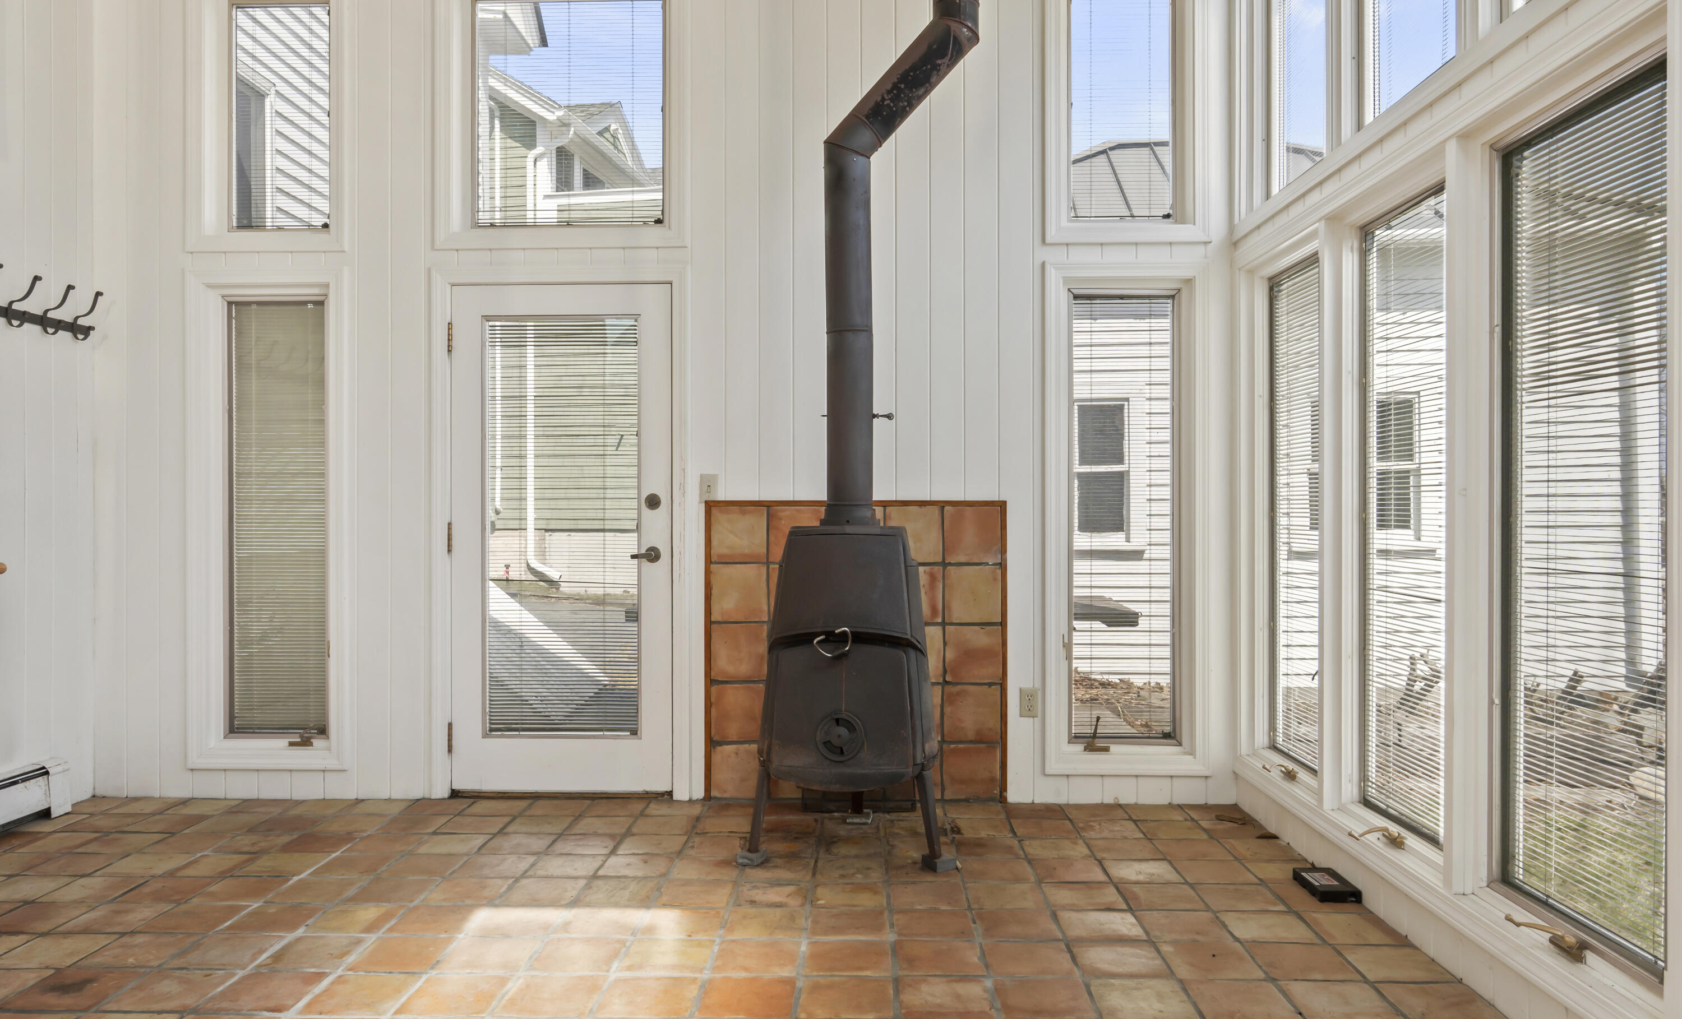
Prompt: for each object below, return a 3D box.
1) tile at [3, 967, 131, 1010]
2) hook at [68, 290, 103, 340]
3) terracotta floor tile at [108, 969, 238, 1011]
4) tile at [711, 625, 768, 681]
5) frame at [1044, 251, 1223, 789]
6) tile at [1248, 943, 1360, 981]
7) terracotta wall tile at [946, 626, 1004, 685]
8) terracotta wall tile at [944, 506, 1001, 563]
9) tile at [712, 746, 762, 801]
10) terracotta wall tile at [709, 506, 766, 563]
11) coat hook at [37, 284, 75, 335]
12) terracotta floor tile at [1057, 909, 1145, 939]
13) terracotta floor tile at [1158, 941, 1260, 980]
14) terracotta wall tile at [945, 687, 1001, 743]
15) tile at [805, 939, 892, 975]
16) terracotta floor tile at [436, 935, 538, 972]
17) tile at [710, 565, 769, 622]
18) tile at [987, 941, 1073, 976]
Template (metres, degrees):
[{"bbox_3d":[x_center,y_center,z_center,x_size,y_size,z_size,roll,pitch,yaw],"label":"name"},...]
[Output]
[{"bbox_3d":[-1.839,1.161,2.694,0.216,0.020,0.221,0,0,1],"label":"tile"},{"bbox_3d":[-2.880,-0.742,4.290,0.090,0.190,0.030,0,0,1],"label":"hook"},{"bbox_3d":[-1.621,1.172,2.712,0.219,0.013,0.226,0,0,1],"label":"terracotta floor tile"},{"bbox_3d":[-0.400,0.567,4.431,0.224,0.224,0.020,0,0,1],"label":"tile"},{"bbox_3d":[1.128,0.037,4.427,0.655,2.010,0.130,0,0,1],"label":"frame"},{"bbox_3d":[1.186,1.169,2.882,0.219,0.013,0.223,0,0,1],"label":"tile"},{"bbox_3d":[0.519,0.571,4.407,0.223,0.219,0.020,0,0,1],"label":"terracotta wall tile"},{"bbox_3d":[0.520,0.099,4.408,0.222,0.222,0.020,0,0,1],"label":"terracotta wall tile"},{"bbox_3d":[-0.399,1.036,4.412,0.221,0.210,0.013,0,0,1],"label":"tile"},{"bbox_3d":[-0.401,0.099,4.432,0.225,0.221,0.020,0,0,1],"label":"terracotta wall tile"},{"bbox_3d":[-2.937,-0.749,4.211,0.110,0.191,0.022,0,0,1],"label":"coat hook"},{"bbox_3d":[0.699,1.126,3.015,0.209,0.015,0.201,0,0,1],"label":"terracotta floor tile"},{"bbox_3d":[0.938,1.159,2.854,0.216,0.020,0.221,0,0,1],"label":"terracotta floor tile"},{"bbox_3d":[0.504,0.781,4.285,0.212,0.207,0.013,0,0,2],"label":"terracotta wall tile"},{"bbox_3d":[0.020,1.170,2.910,0.221,0.013,0.218,0,0,1],"label":"tile"},{"bbox_3d":[-0.881,1.129,2.826,0.212,0.015,0.208,0,0,1],"label":"terracotta floor tile"},{"bbox_3d":[-0.389,0.322,4.322,0.218,0.219,0.013,0,0,2],"label":"tile"},{"bbox_3d":[0.471,1.127,2.792,0.214,0.015,0.202,0,0,1],"label":"tile"}]

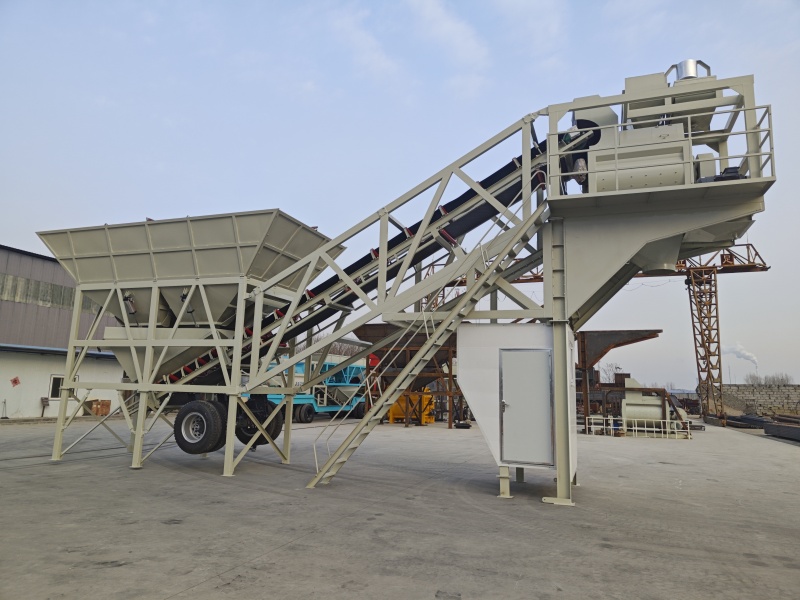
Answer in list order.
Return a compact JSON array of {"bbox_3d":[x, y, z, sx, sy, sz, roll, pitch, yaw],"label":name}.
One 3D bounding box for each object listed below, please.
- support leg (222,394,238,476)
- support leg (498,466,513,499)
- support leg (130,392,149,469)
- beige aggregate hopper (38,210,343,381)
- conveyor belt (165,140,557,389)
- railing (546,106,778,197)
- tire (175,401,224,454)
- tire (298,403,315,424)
[{"bbox_3d":[-3.301,2.630,10.821,0.192,1.530,0.192,-2,-10,20],"label":"support leg"},{"bbox_3d":[1.740,3.014,9.193,0.213,0.475,0.213,-2,-10,20],"label":"support leg"},{"bbox_3d":[-5.415,2.703,11.572,0.192,1.533,0.192,-2,-10,20],"label":"support leg"},{"bbox_3d":[-4.913,0.230,13.009,6.379,3.351,3.088,-2,-10,20],"label":"beige aggregate hopper"},{"bbox_3d":[-0.889,-0.283,11.660,9.988,0.526,1.114,-32,-18,12],"label":"conveyor belt"},{"bbox_3d":[4.060,-2.236,8.914,3.200,1.124,0.607,-2,-10,20],"label":"railing"},{"bbox_3d":[-4.021,2.559,11.079,1.033,1.033,0.284,-2,-10,20],"label":"tire"},{"bbox_3d":[-4.965,6.034,29.550,0.284,1.033,1.033,-3,-11,26],"label":"tire"}]

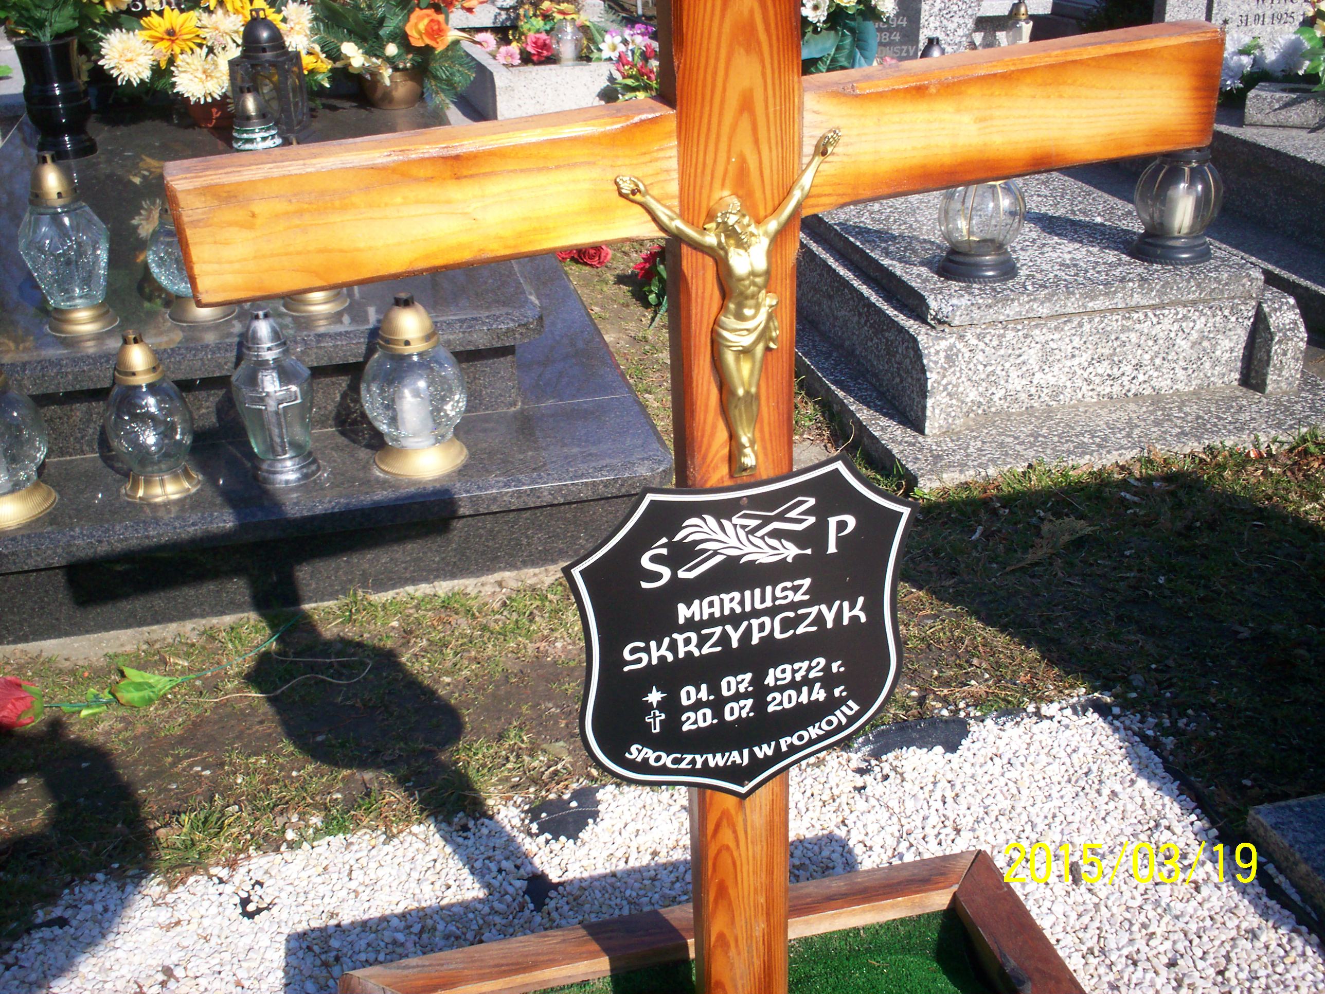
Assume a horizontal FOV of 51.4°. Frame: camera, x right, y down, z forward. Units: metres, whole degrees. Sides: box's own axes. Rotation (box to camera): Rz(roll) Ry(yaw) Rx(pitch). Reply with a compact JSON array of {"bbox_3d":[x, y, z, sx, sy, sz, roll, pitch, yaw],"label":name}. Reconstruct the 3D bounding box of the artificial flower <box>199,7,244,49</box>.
[{"bbox_3d":[-1.250,-1.326,3.901,0.129,0.114,0.080,-7,3,-11],"label":"artificial flower"}]

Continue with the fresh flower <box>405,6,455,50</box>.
[{"bbox_3d":[-0.697,-1.405,4.134,0.143,0.121,0.090,-7,3,-11],"label":"fresh flower"}]

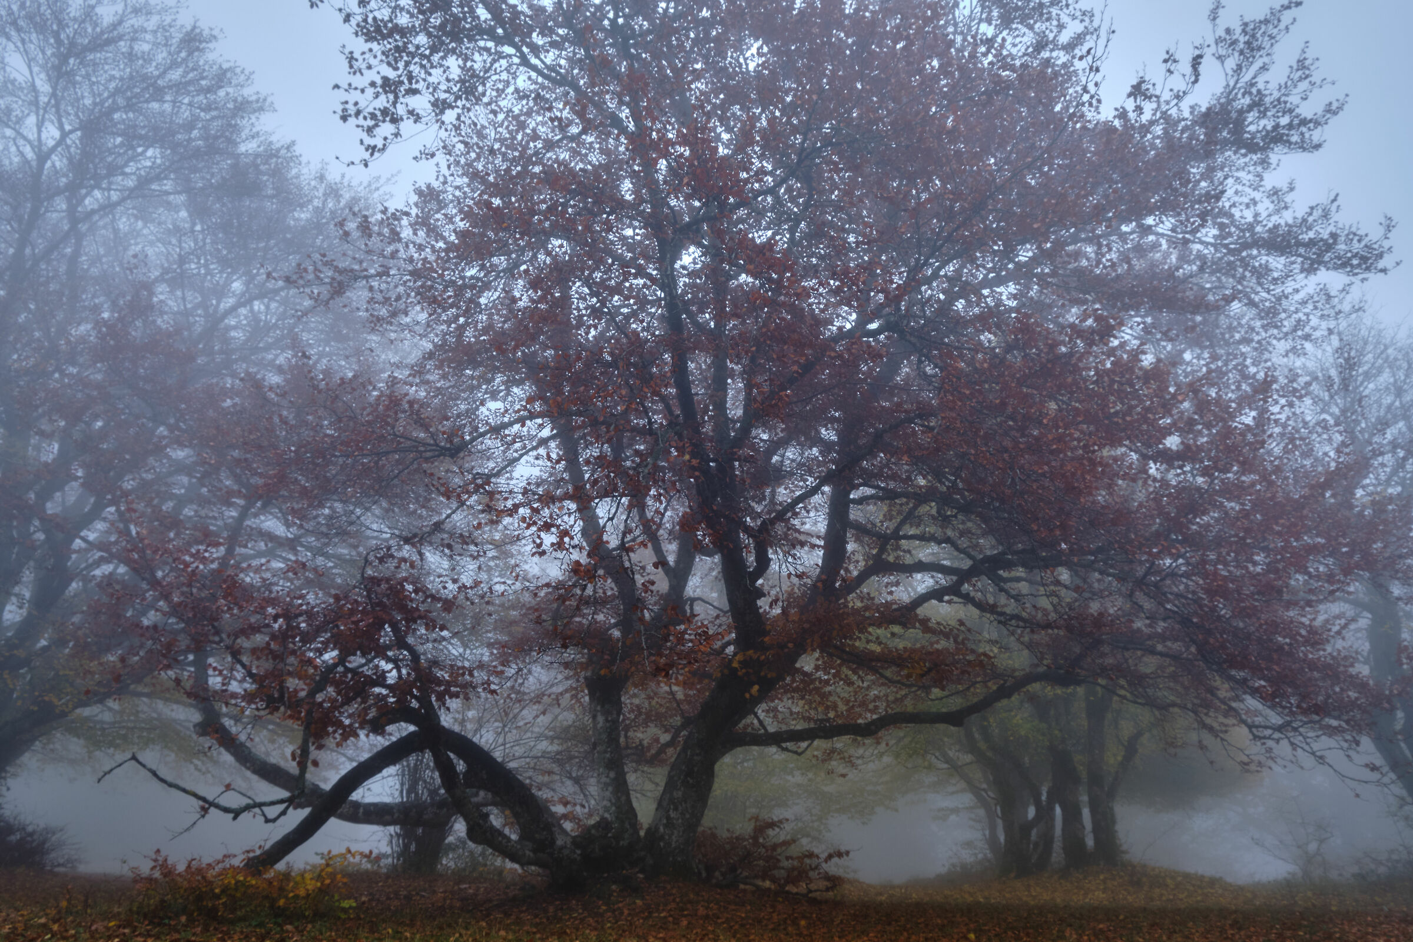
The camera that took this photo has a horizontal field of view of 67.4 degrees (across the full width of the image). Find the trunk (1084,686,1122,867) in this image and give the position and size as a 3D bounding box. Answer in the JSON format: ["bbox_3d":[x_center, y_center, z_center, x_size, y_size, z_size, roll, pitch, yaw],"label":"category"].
[{"bbox_3d":[5.660,4.332,15.133,0.410,2.550,0.410,0,-15,0],"label":"trunk"}]

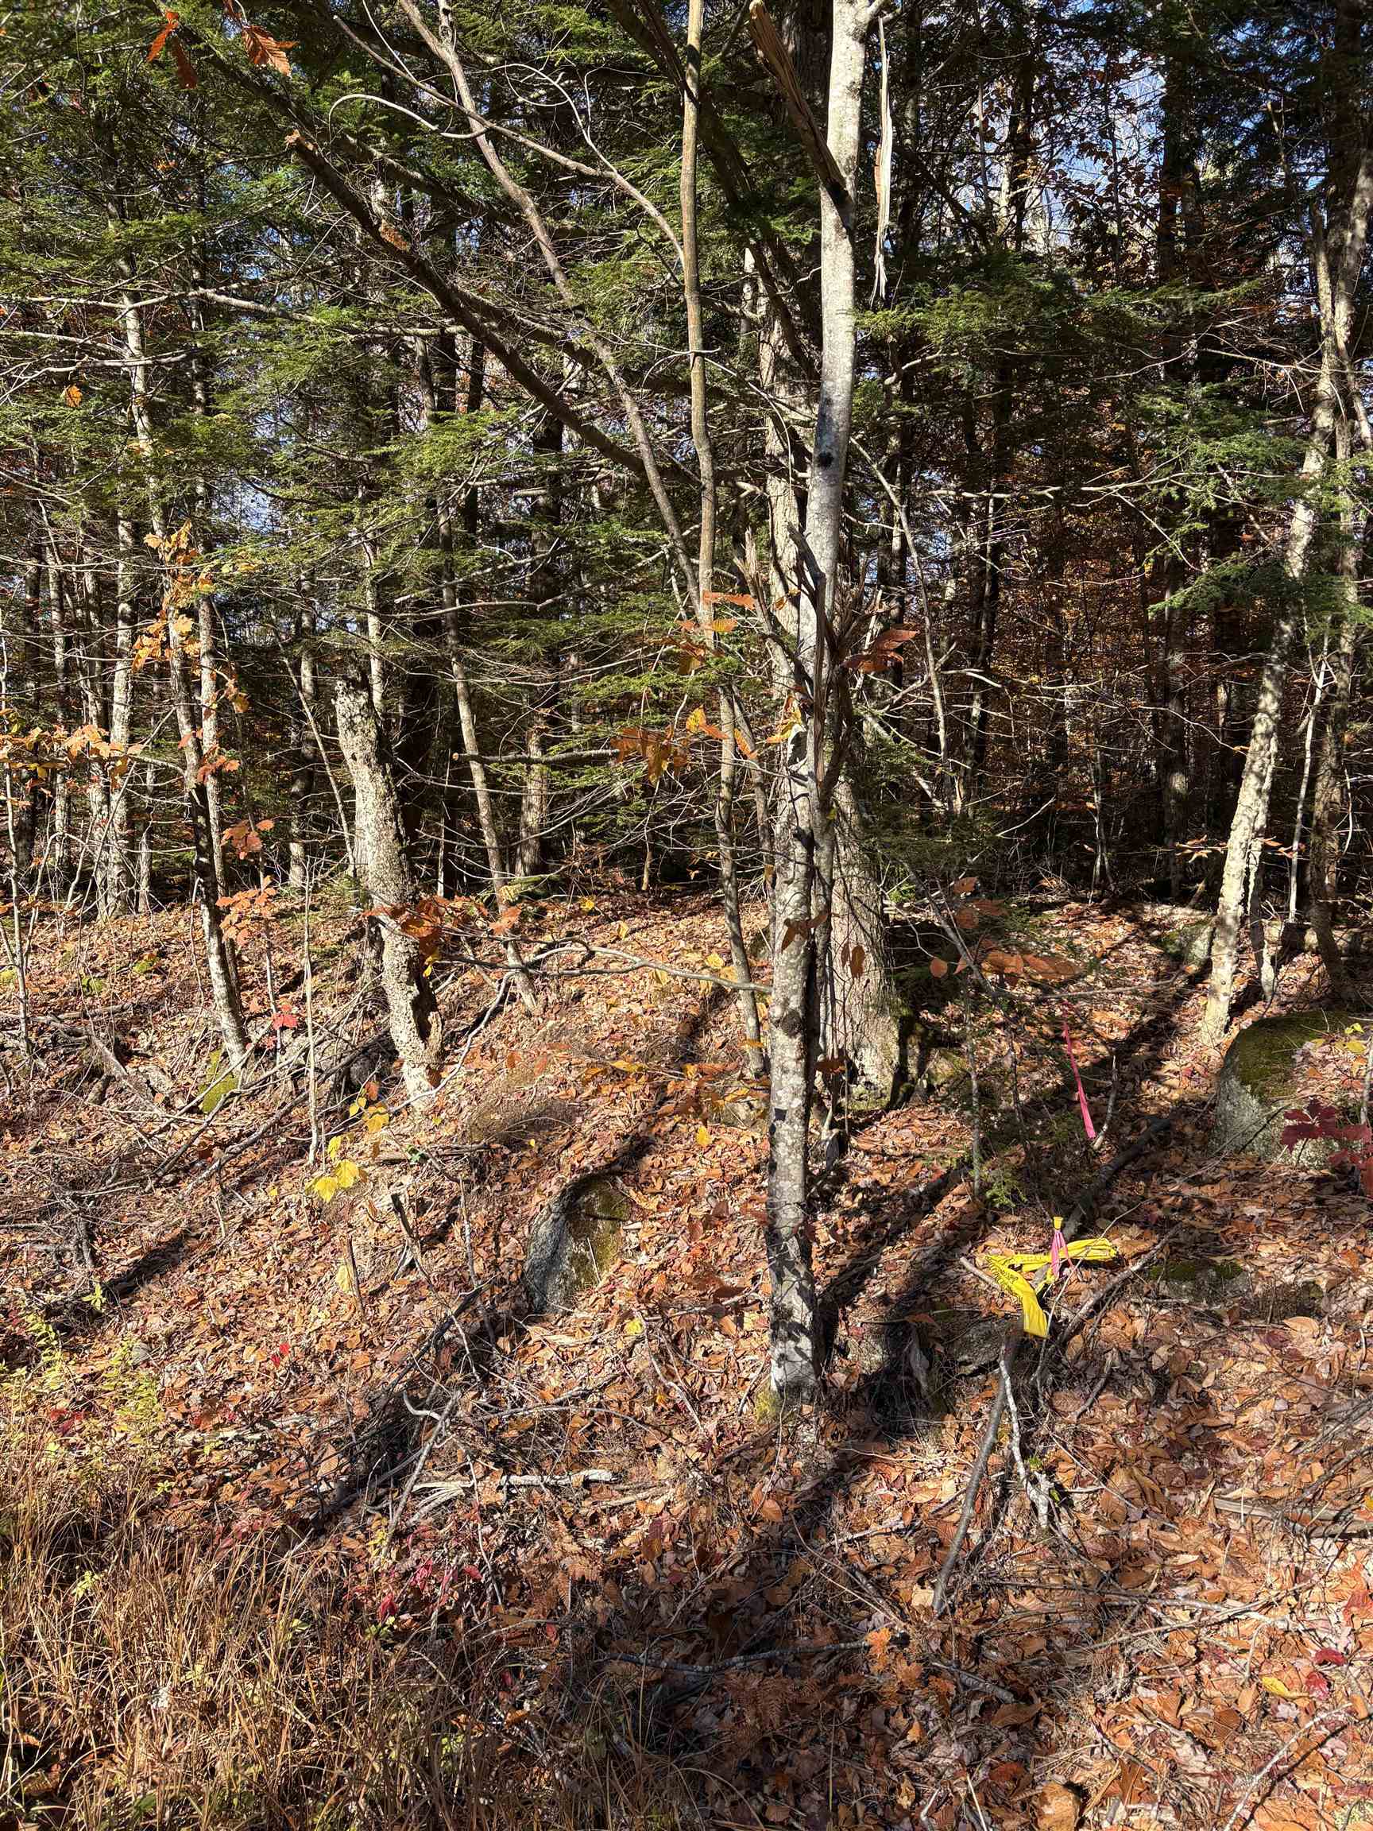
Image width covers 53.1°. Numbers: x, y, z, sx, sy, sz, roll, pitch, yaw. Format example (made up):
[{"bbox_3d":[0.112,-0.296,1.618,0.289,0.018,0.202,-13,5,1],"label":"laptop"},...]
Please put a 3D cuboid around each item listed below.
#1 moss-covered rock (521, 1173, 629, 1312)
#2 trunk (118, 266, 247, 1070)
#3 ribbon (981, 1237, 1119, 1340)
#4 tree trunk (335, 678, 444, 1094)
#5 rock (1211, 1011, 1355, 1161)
[{"bbox_3d":[-0.369,1.107,4.700,0.360,0.380,0.360,0,12,0],"label":"moss-covered rock"},{"bbox_3d":[-2.322,-1.032,6.386,0.200,3.660,0.200,-3,13,0],"label":"trunk"},{"bbox_3d":[1.112,1.134,4.200,0.400,0.240,0.240,0,12,0],"label":"ribbon"},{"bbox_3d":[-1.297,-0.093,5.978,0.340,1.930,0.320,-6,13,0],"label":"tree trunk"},{"bbox_3d":[2.525,0.715,5.800,0.600,0.500,0.540,5,13,24],"label":"rock"}]

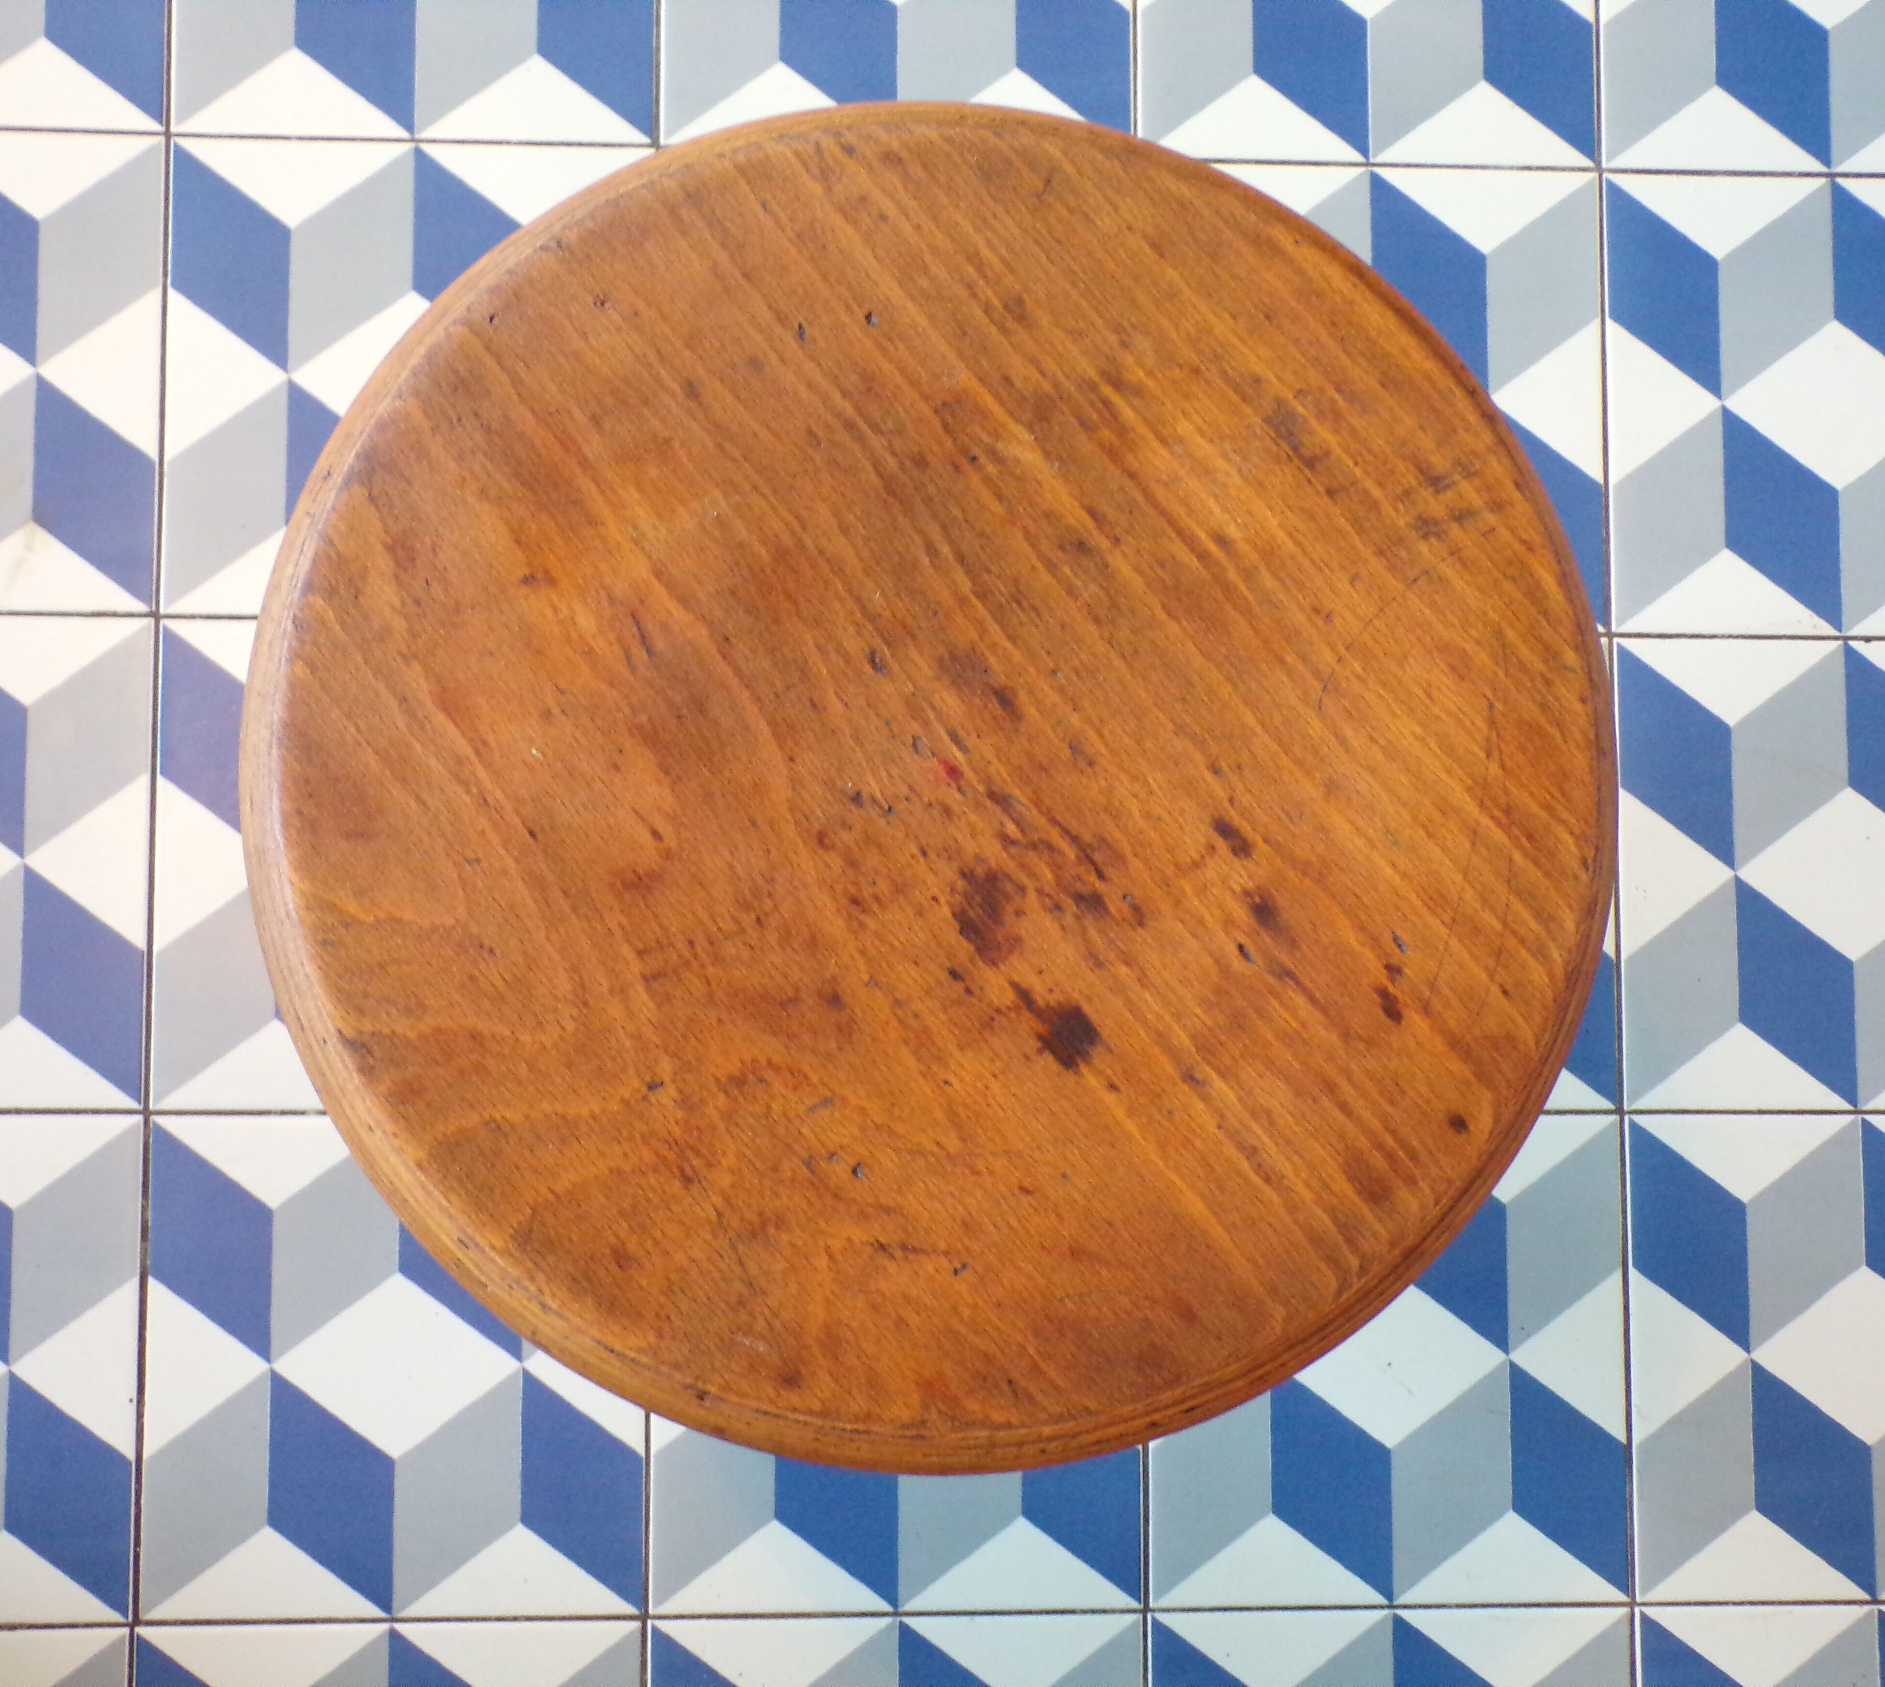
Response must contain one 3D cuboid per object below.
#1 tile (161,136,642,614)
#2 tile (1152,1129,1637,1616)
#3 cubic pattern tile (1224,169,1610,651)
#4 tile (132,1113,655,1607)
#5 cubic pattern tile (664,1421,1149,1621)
[{"bbox_3d":[-0.218,-0.190,1.126,0.198,0.010,0.198,0,85,-4],"label":"tile"},{"bbox_3d":[0.181,0.211,1.120,0.198,0.010,0.198,0,85,-4],"label":"tile"},{"bbox_3d":[0.181,-0.188,1.152,0.198,0.010,0.198,0,85,-4],"label":"cubic pattern tile"},{"bbox_3d":[-0.218,0.208,1.093,0.198,0.010,0.198,0,85,-4],"label":"tile"},{"bbox_3d":[-0.019,0.210,1.107,0.198,0.010,0.198,0,85,-4],"label":"cubic pattern tile"}]

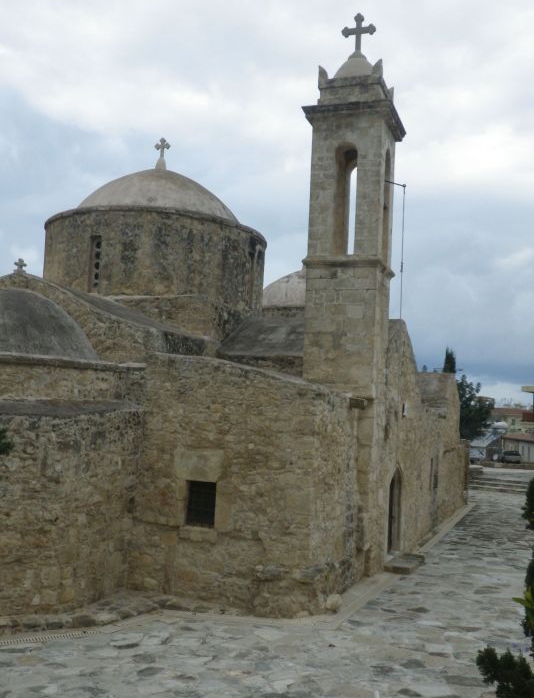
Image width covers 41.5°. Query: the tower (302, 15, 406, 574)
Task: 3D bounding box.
[{"bbox_3d":[1.793,-1.410,15.340,1.900,11.950,1.850,2,-2,21],"label":"tower"}]

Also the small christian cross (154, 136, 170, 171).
[{"bbox_3d":[-2.896,-5.399,19.574,0.500,0.950,0.200,2,-2,21],"label":"small christian cross"}]

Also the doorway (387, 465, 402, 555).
[{"bbox_3d":[3.148,3.954,17.500,0.250,2.140,1.350,2,-2,21],"label":"doorway"}]

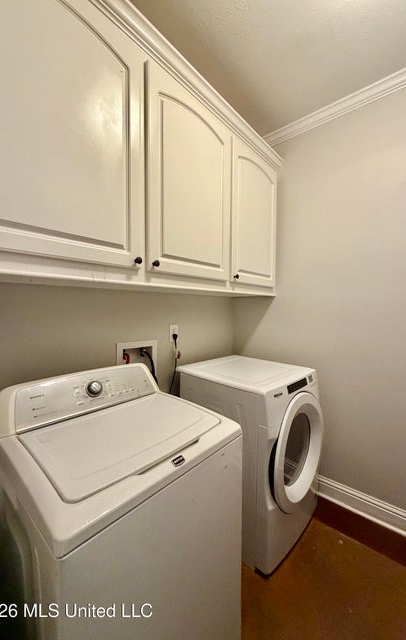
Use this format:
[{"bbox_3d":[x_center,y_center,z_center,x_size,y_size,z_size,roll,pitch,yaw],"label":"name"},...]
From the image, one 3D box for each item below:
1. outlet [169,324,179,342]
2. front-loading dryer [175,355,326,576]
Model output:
[{"bbox_3d":[-0.201,0.094,1.821,0.014,0.118,0.074,2,3,42],"label":"outlet"},{"bbox_3d":[0.330,0.841,1.804,0.775,0.984,0.686,3,3,43],"label":"front-loading dryer"}]

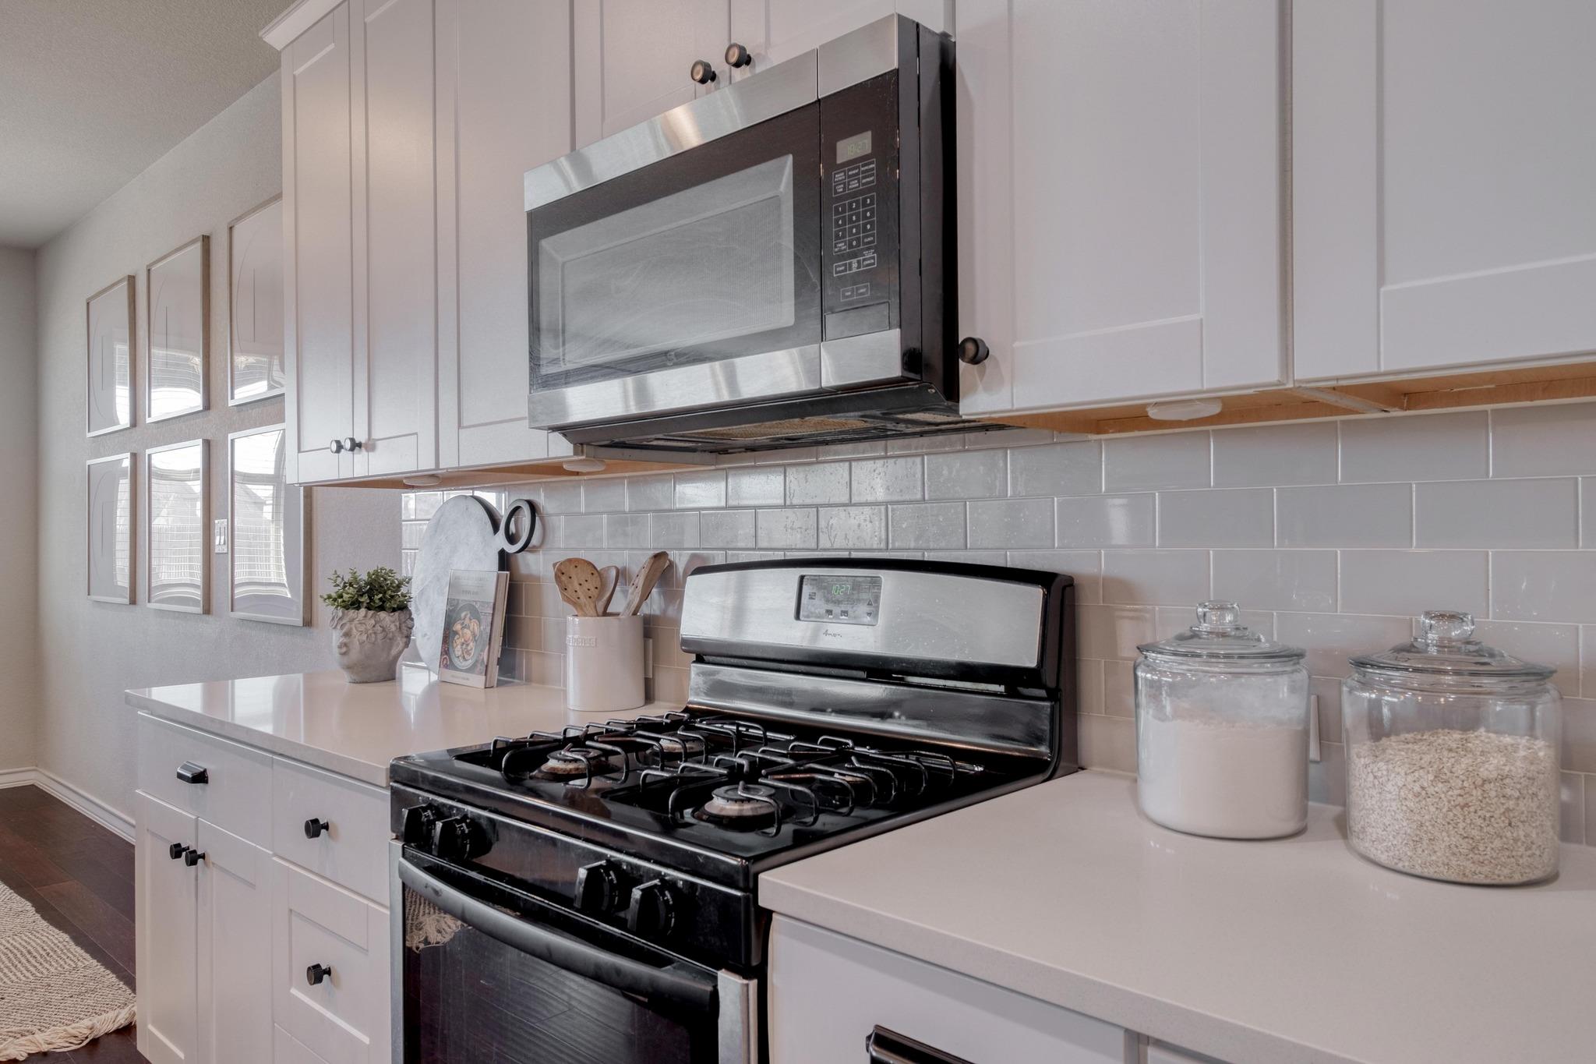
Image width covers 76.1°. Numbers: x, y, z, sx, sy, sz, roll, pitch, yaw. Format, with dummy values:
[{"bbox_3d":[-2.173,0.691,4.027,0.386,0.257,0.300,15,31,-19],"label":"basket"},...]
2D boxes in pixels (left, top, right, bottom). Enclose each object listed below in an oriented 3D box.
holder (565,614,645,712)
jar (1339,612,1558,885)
[{"bbox_3d":[-0.394,0.264,2.093,0.156,0.187,0.156,0,-1,0],"label":"holder"},{"bbox_3d":[0.683,0.212,1.072,0.190,0.253,0.190,-1,-1,42],"label":"jar"}]

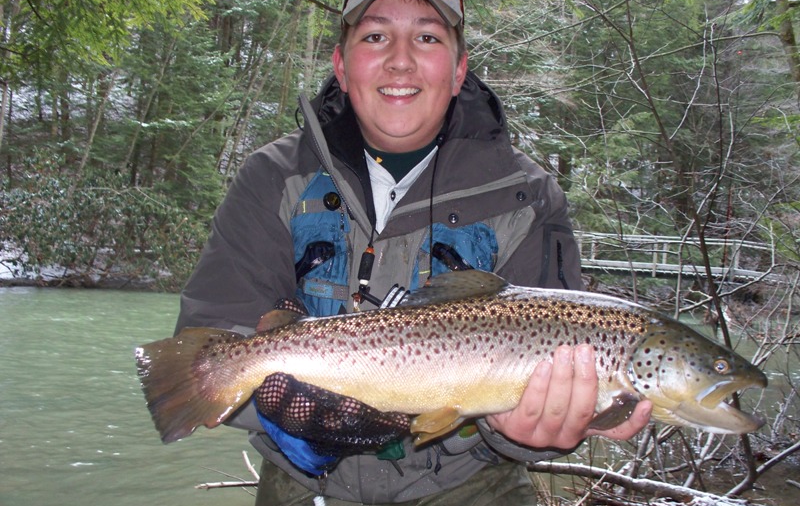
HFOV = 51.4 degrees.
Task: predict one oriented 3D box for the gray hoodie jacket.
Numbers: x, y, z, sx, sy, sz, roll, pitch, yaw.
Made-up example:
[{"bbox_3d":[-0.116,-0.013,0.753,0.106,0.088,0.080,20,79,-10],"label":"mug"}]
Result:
[{"bbox_3d":[-0.028,0.035,1.070,0.550,0.590,0.450,1,1,-2],"label":"gray hoodie jacket"}]

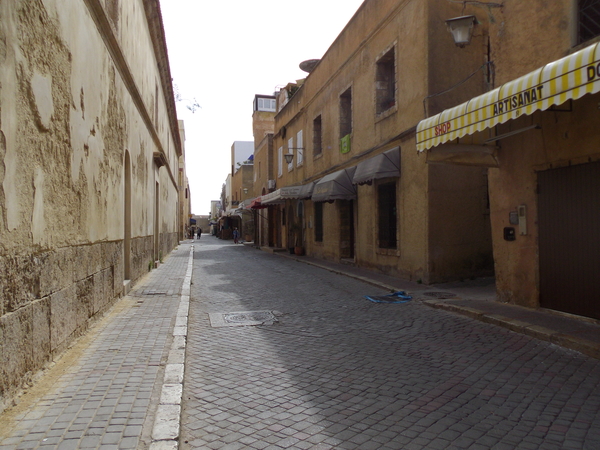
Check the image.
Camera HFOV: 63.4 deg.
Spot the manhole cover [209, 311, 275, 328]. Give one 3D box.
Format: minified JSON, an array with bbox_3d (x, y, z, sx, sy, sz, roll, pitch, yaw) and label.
[{"bbox_3d":[-0.974,1.637,8.406,1.150,0.050,1.350,0,-1,-12],"label":"manhole cover"}]

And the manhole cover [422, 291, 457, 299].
[{"bbox_3d":[3.139,1.582,10.843,0.770,0.050,0.770,0,-1,-12],"label":"manhole cover"}]

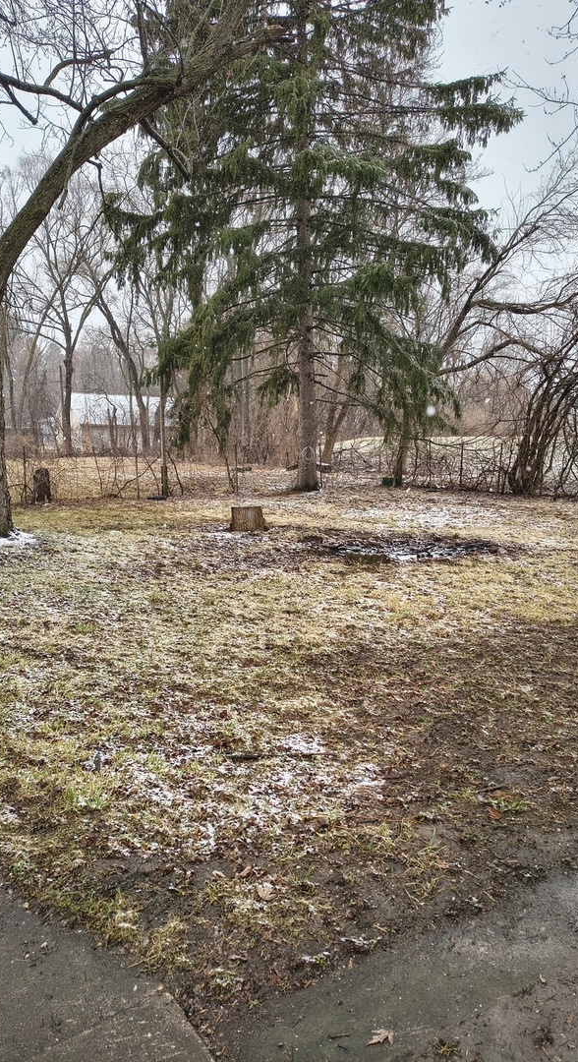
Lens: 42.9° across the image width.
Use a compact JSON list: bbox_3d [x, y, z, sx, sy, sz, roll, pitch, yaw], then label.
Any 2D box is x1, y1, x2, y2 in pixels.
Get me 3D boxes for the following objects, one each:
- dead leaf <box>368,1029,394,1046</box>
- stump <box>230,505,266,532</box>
[{"bbox_3d":[0.239,1.315,1.911,0.083,0.014,0.060,-2,8,-18],"label":"dead leaf"},{"bbox_3d":[-0.648,-0.220,11.931,0.560,0.370,0.540,0,8,0],"label":"stump"}]

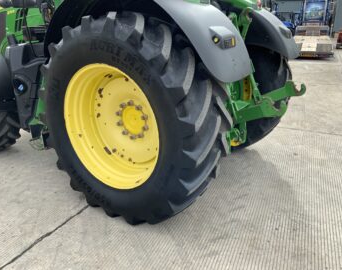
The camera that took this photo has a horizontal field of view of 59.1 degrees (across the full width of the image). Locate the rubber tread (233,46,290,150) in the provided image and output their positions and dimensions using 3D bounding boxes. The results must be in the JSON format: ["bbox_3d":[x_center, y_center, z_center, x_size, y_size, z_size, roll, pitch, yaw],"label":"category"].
[{"bbox_3d":[0.739,-0.723,4.455,1.890,1.840,0.640,11,22,32],"label":"rubber tread"}]

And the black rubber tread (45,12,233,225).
[{"bbox_3d":[-0.395,-0.159,2.829,1.890,1.840,0.640,11,22,32],"label":"black rubber tread"}]

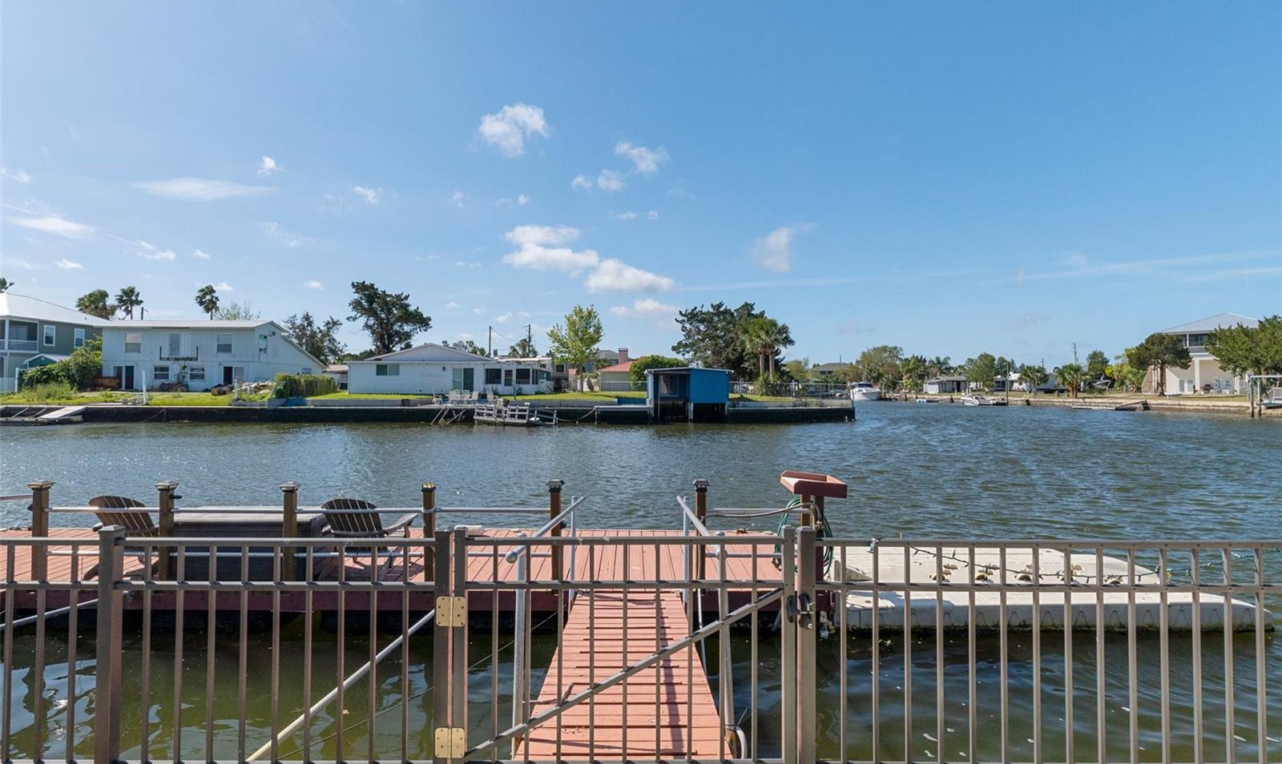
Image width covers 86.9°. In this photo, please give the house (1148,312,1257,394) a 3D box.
[{"bbox_3d":[71.500,-3.600,83.000,14.500,10.000,13.000,0,0,32],"label":"house"}]

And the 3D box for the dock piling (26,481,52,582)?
[{"bbox_3d":[-5.460,1.370,6.150,0.130,0.950,0.130,0,0,0],"label":"dock piling"}]

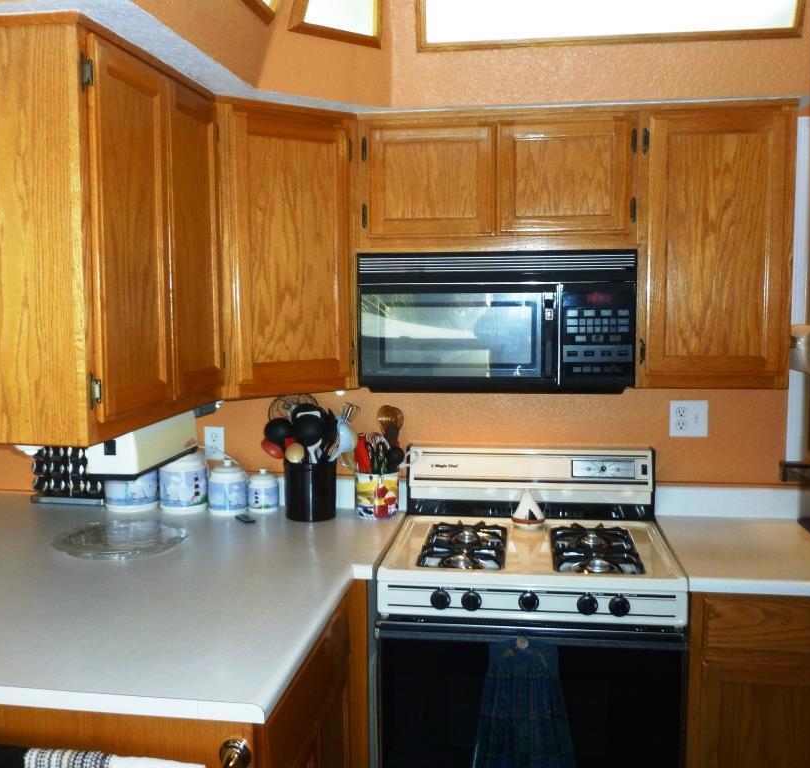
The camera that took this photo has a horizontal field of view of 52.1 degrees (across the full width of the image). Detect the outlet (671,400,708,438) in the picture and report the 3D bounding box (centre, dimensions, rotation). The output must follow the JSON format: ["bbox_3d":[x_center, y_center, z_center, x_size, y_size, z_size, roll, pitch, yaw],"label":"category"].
[{"bbox_3d":[0.886,0.110,2.581,0.116,0.114,0.009,0,5,8],"label":"outlet"}]

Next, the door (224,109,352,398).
[{"bbox_3d":[-0.301,-0.350,2.206,0.355,0.700,0.024,-5,7,-35],"label":"door"}]

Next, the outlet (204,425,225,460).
[{"bbox_3d":[-0.642,0.200,2.791,0.070,0.114,0.009,0,5,8],"label":"outlet"}]

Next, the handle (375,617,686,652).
[{"bbox_3d":[0.302,0.618,2.044,0.755,0.045,0.048,0,5,8],"label":"handle"}]

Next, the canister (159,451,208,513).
[{"bbox_3d":[-0.729,0.304,2.707,0.157,0.210,0.157,0,6,8],"label":"canister"}]

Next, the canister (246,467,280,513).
[{"bbox_3d":[-0.464,0.343,2.695,0.102,0.133,0.102,0,6,8],"label":"canister"}]

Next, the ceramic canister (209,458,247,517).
[{"bbox_3d":[-0.574,0.327,2.667,0.124,0.170,0.124,0,6,8],"label":"ceramic canister"}]

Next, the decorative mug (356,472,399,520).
[{"bbox_3d":[-0.088,0.345,2.643,0.137,0.144,0.137,0,5,8],"label":"decorative mug"}]

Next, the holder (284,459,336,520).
[{"bbox_3d":[-0.298,0.329,2.628,0.157,0.181,0.157,0,5,8],"label":"holder"}]

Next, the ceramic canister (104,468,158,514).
[{"bbox_3d":[-0.905,0.310,2.745,0.164,0.205,0.164,0,5,8],"label":"ceramic canister"}]

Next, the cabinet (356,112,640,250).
[{"bbox_3d":[0.269,-0.572,2.433,0.765,0.382,0.340,0,5,8],"label":"cabinet"}]

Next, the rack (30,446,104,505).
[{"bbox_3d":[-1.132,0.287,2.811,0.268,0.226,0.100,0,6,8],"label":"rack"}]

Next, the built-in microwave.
[{"bbox_3d":[0.269,-0.184,2.451,0.758,0.385,0.375,0,5,8],"label":"built-in microwave"}]

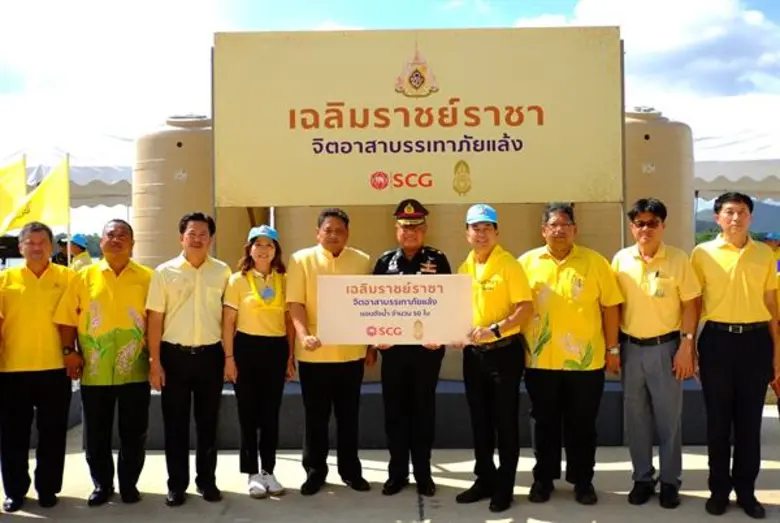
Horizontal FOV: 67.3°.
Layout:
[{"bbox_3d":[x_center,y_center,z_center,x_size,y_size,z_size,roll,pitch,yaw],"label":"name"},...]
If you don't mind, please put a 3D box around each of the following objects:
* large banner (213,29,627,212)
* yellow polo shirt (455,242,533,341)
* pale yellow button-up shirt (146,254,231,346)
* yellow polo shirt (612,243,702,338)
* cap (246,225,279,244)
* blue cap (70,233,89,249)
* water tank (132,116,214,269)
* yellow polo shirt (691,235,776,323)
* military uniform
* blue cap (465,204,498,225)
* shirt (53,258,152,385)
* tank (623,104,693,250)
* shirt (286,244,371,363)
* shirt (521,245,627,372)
[{"bbox_3d":[0.207,-1.048,4.250,2.950,1.280,0.080,0,1,1],"label":"large banner"},{"bbox_3d":[0.593,0.183,3.360,0.440,0.560,0.300,0,1,29],"label":"yellow polo shirt"},{"bbox_3d":[-1.180,0.229,3.440,0.480,0.540,0.270,-1,1,-16],"label":"pale yellow button-up shirt"},{"bbox_3d":[1.533,0.167,3.370,0.500,0.560,0.280,0,1,27],"label":"yellow polo shirt"},{"bbox_3d":[-0.768,-0.160,3.530,0.185,0.135,0.260,-1,1,-15],"label":"cap"},{"bbox_3d":[-3.269,-0.213,6.100,0.270,0.150,0.180,15,3,9],"label":"blue cap"},{"bbox_3d":[-1.683,-0.150,5.250,1.150,2.230,1.150,-1,1,-18],"label":"water tank"},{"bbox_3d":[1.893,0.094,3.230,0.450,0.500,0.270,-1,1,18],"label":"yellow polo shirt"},{"bbox_3d":[0.131,0.507,3.580,0.490,1.760,0.360,-1,0,0],"label":"military uniform"},{"bbox_3d":[0.520,-0.266,3.310,0.185,0.125,0.260,0,1,10],"label":"blue cap"},{"bbox_3d":[-1.668,0.348,3.460,0.550,0.730,0.310,-1,1,-19],"label":"shirt"},{"bbox_3d":[2.078,-0.230,5.329,1.250,2.330,1.250,-1,0,0],"label":"tank"},{"bbox_3d":[-0.376,0.257,3.580,0.510,0.720,0.320,-1,0,-10],"label":"shirt"},{"bbox_3d":[1.062,0.269,3.430,0.580,0.740,0.360,0,1,23],"label":"shirt"}]

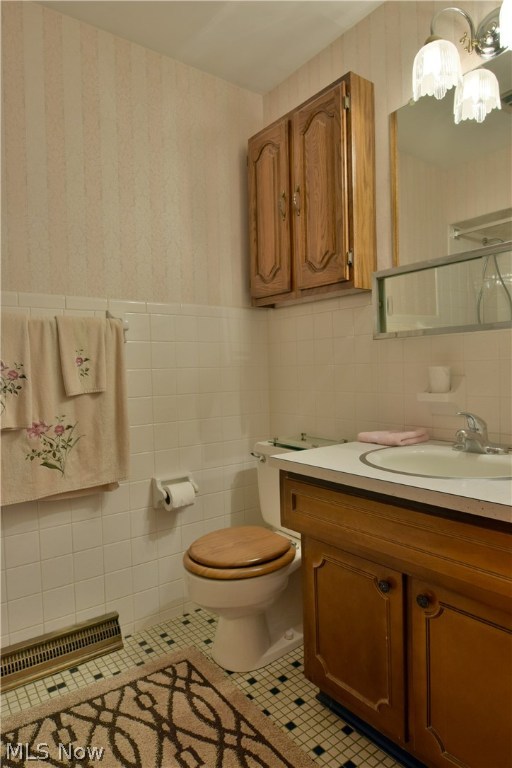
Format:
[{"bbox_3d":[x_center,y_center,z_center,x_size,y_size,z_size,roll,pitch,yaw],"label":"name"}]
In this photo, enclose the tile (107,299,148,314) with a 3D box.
[{"bbox_3d":[-0.504,-0.299,1.760,0.152,0.050,0.010,-3,2,-36],"label":"tile"}]

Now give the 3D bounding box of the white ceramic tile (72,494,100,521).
[{"bbox_3d":[-0.619,0.441,1.638,0.107,0.107,0.009,-3,2,-37],"label":"white ceramic tile"}]

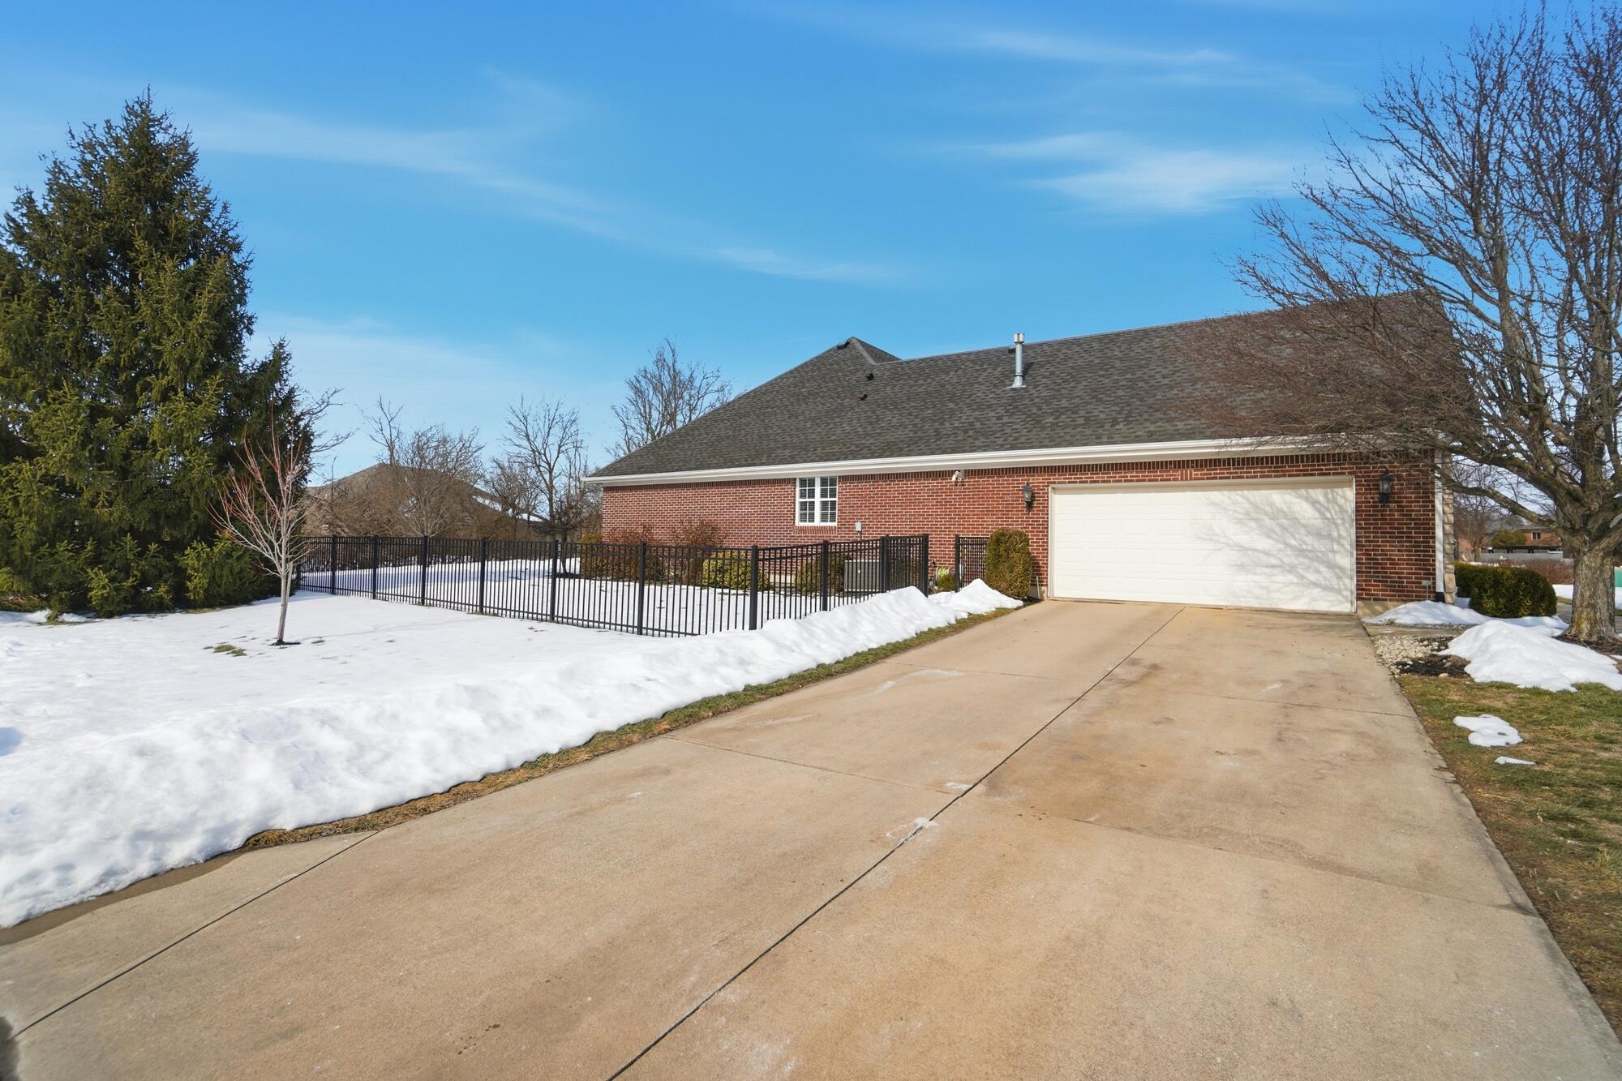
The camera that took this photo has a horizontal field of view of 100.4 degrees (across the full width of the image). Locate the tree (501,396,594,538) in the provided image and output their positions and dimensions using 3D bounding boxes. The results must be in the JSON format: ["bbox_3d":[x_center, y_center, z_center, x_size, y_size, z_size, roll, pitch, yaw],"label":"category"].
[{"bbox_3d":[-13.854,-3.242,35.460,4.826,8.682,4.826,1,0,0],"label":"tree"}]

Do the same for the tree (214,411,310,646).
[{"bbox_3d":[-6.248,-0.185,7.683,1.133,2.570,1.133,1,0,0],"label":"tree"}]

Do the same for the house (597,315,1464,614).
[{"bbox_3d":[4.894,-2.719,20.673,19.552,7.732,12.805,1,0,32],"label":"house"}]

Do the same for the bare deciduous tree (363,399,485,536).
[{"bbox_3d":[-14.995,-2.225,26.102,4.630,6.519,4.432,1,0,0],"label":"bare deciduous tree"}]

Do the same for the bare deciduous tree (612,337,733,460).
[{"bbox_3d":[-7.425,-4.730,35.460,7.092,11.826,6.895,1,0,0],"label":"bare deciduous tree"}]

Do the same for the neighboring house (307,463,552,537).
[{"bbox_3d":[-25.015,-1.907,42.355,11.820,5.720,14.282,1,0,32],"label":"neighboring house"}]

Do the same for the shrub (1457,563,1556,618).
[{"bbox_3d":[11.311,0.791,10.983,1.231,0.841,1.330,1,0,32],"label":"shrub"}]

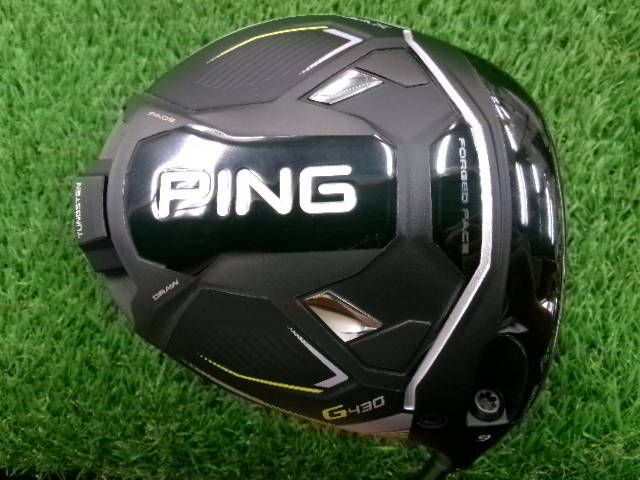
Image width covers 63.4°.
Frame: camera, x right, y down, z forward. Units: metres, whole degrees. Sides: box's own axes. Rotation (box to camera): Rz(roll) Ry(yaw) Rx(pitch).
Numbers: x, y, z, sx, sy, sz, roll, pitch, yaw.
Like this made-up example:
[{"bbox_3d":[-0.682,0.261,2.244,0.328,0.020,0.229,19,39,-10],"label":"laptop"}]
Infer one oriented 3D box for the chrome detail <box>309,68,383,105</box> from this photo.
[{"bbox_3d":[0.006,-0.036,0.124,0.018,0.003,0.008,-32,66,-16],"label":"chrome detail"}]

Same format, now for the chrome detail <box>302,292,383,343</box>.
[{"bbox_3d":[0.005,0.017,0.119,0.018,0.003,0.009,39,102,-10],"label":"chrome detail"}]

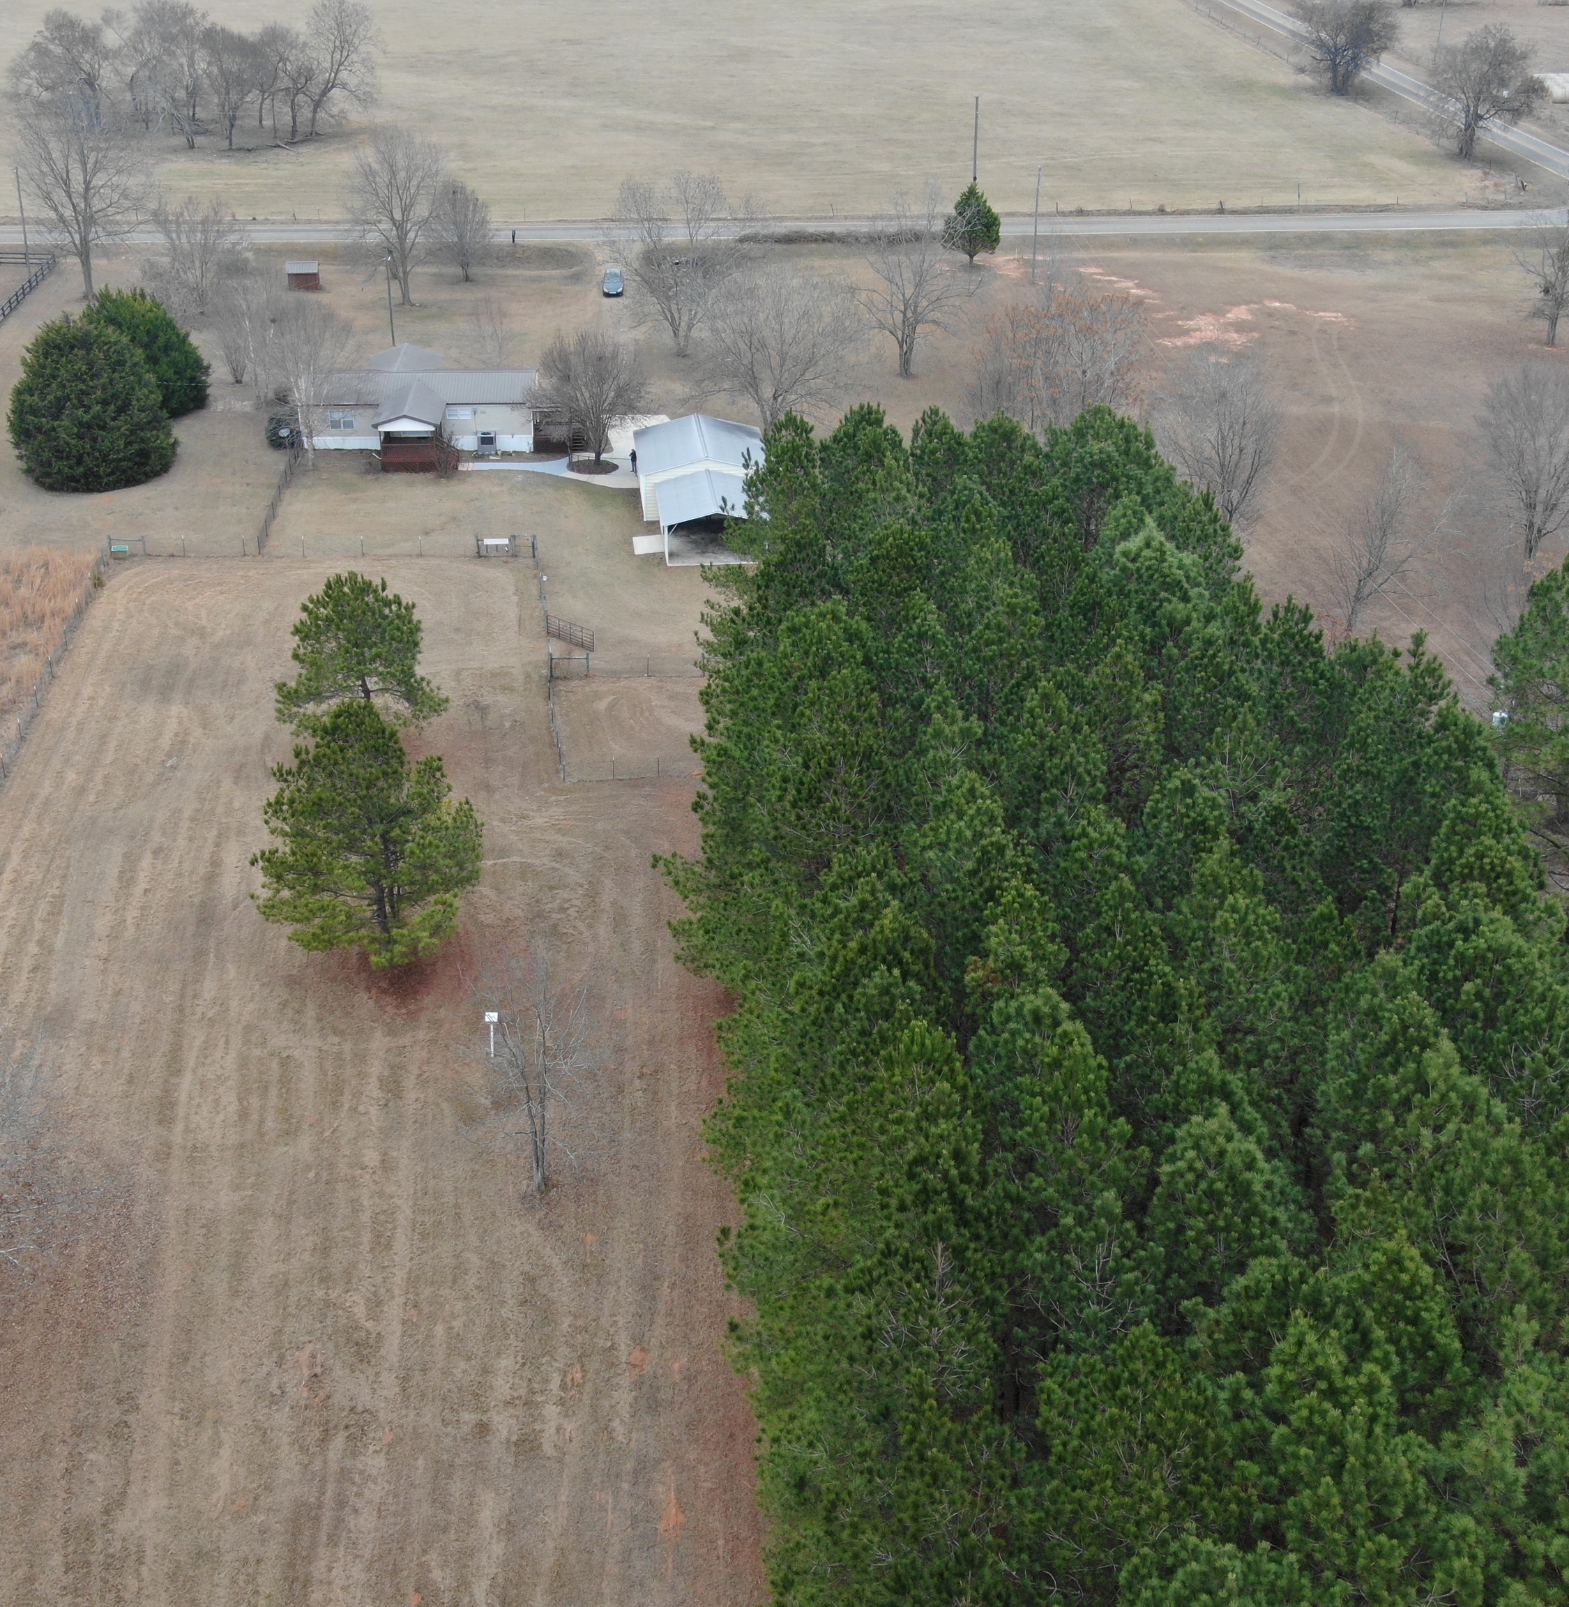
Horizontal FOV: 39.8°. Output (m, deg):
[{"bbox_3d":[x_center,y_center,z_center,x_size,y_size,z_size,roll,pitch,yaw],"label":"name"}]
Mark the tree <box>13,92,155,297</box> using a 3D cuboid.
[{"bbox_3d":[-55.840,-48.510,173.160,11.350,16.030,11.010,0,25,0],"label":"tree"}]

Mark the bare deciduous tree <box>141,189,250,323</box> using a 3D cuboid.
[{"bbox_3d":[-46.105,-42.882,169.967,8.401,9.768,8.149,0,26,0],"label":"bare deciduous tree"}]

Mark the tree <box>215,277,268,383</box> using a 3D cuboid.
[{"bbox_3d":[-38.355,-33.407,153.372,3.909,7.458,3.792,0,26,0],"label":"tree"}]

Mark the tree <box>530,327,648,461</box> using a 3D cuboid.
[{"bbox_3d":[-11.880,-24.880,132.840,7.280,8.450,7.060,0,25,0],"label":"tree"}]

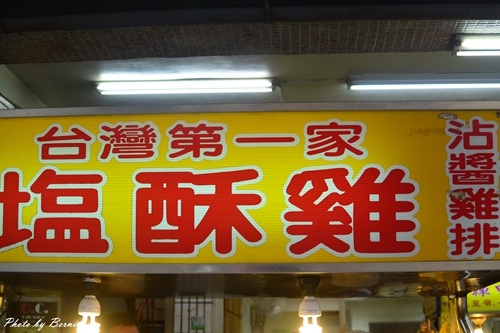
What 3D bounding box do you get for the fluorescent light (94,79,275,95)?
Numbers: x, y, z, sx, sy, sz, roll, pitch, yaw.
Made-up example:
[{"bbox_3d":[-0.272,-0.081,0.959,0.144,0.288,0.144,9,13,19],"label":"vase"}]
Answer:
[{"bbox_3d":[-0.441,-0.549,4.661,1.230,0.072,0.138,-1,-14,2],"label":"fluorescent light"}]

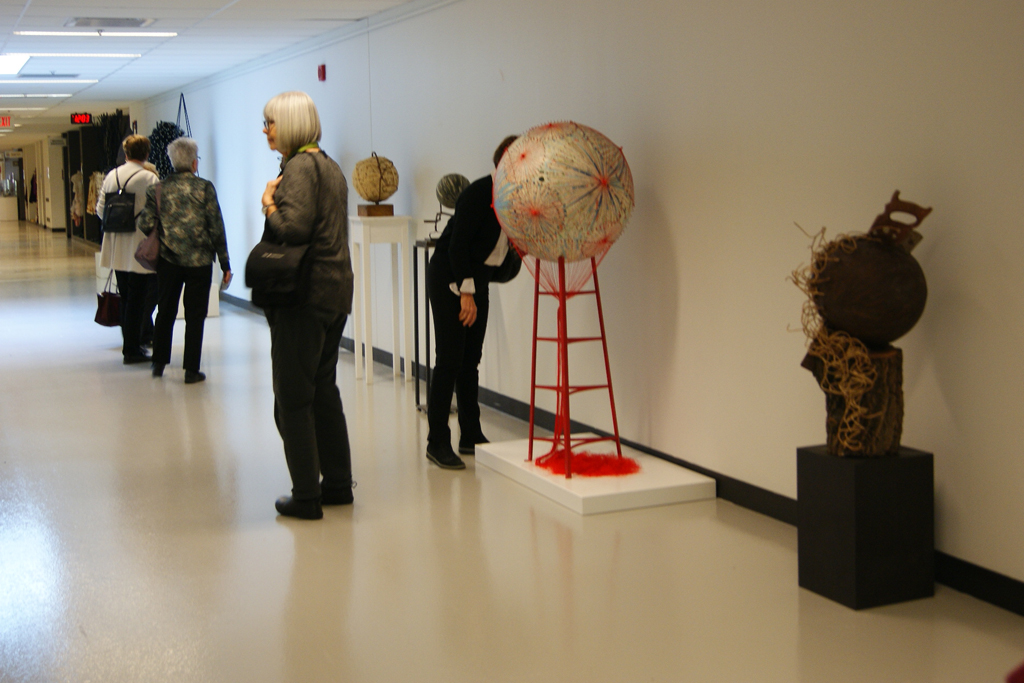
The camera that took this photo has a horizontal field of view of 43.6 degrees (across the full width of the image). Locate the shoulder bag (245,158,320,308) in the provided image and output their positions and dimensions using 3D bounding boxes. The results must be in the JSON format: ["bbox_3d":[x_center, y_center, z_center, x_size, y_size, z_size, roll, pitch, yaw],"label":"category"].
[{"bbox_3d":[-0.895,-0.423,4.970,0.260,0.585,0.170,2,8,22],"label":"shoulder bag"}]

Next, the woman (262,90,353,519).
[{"bbox_3d":[-0.830,-0.158,5.197,0.400,1.690,0.500,1,8,17],"label":"woman"}]

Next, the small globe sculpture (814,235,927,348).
[{"bbox_3d":[1.120,-0.156,3.993,0.345,0.345,0.345,-1,7,0],"label":"small globe sculpture"}]

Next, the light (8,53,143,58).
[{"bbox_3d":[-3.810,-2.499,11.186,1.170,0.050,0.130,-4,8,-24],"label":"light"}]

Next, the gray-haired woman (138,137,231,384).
[{"bbox_3d":[-2.209,-0.551,8.660,0.600,1.650,0.380,-1,7,-3],"label":"gray-haired woman"}]

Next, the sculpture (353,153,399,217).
[{"bbox_3d":[-0.891,-1.030,8.370,0.300,0.410,0.300,-4,8,-24],"label":"sculpture"}]

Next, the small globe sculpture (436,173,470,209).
[{"bbox_3d":[-0.338,-0.871,7.412,0.203,0.203,0.203,-1,7,0],"label":"small globe sculpture"}]

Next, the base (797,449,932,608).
[{"bbox_3d":[1.129,0.575,4.090,0.305,0.459,0.285,-4,8,-24],"label":"base"}]

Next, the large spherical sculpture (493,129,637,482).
[{"bbox_3d":[0.246,-0.195,5.517,0.610,1.490,0.610,-1,7,0],"label":"large spherical sculpture"}]

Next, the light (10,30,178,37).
[{"bbox_3d":[-3.114,-2.301,9.584,1.170,0.050,0.130,-4,8,-24],"label":"light"}]

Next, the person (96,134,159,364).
[{"bbox_3d":[-2.890,-0.698,9.660,0.470,1.690,0.420,-1,7,2],"label":"person"}]

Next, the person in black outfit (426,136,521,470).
[{"bbox_3d":[-0.162,-0.181,6.021,0.580,1.500,0.460,3,8,27],"label":"person in black outfit"}]

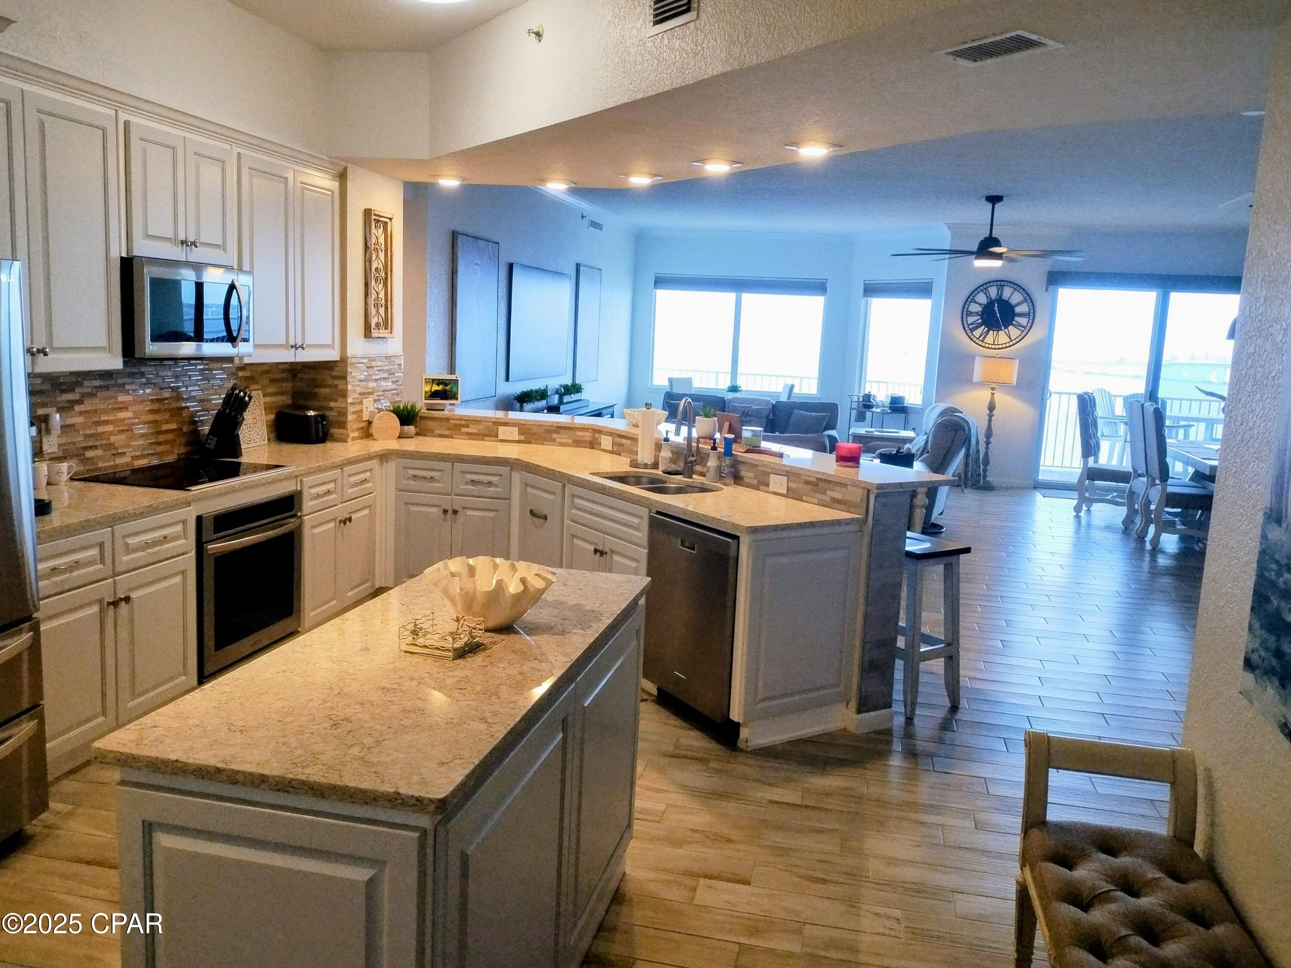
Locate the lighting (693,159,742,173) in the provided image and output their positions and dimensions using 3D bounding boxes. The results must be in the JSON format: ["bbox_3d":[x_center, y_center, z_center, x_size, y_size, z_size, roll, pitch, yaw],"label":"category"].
[{"bbox_3d":[0.386,-1.688,4.971,0.260,0.040,0.260,5,9,13],"label":"lighting"}]

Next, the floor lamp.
[{"bbox_3d":[4.092,-0.727,11.020,0.504,1.552,0.504,4,9,13],"label":"floor lamp"}]

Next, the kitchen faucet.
[{"bbox_3d":[0.207,-0.231,4.813,0.090,0.416,0.230,7,10,27],"label":"kitchen faucet"}]

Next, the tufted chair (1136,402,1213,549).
[{"bbox_3d":[4.681,-0.066,7.968,0.640,1.222,0.504,4,9,13],"label":"tufted chair"}]

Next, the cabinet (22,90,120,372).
[{"bbox_3d":[-2.434,-0.995,3.763,0.340,1.050,0.460,5,9,13],"label":"cabinet"}]

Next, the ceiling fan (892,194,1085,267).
[{"bbox_3d":[3.065,-2.250,8.306,1.579,0.602,1.579,7,10,29],"label":"ceiling fan"}]

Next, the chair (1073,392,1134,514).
[{"bbox_3d":[4.794,-0.283,9.405,0.640,1.232,0.504,8,11,34],"label":"chair"}]

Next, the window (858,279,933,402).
[{"bbox_3d":[3.177,-1.802,11.904,0.120,1.580,1.180,-3,11,-31],"label":"window"}]

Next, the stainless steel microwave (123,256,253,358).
[{"bbox_3d":[-2.173,-0.781,4.183,0.410,0.405,0.757,4,9,13],"label":"stainless steel microwave"}]

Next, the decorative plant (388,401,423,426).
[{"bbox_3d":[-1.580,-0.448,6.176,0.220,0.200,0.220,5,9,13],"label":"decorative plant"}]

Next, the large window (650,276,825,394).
[{"bbox_3d":[1.204,-1.970,12.363,2.279,1.526,0.116,4,9,13],"label":"large window"}]

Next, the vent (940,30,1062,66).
[{"bbox_3d":[1.077,-1.330,2.856,0.210,0.020,0.315,-3,11,-31],"label":"vent"}]

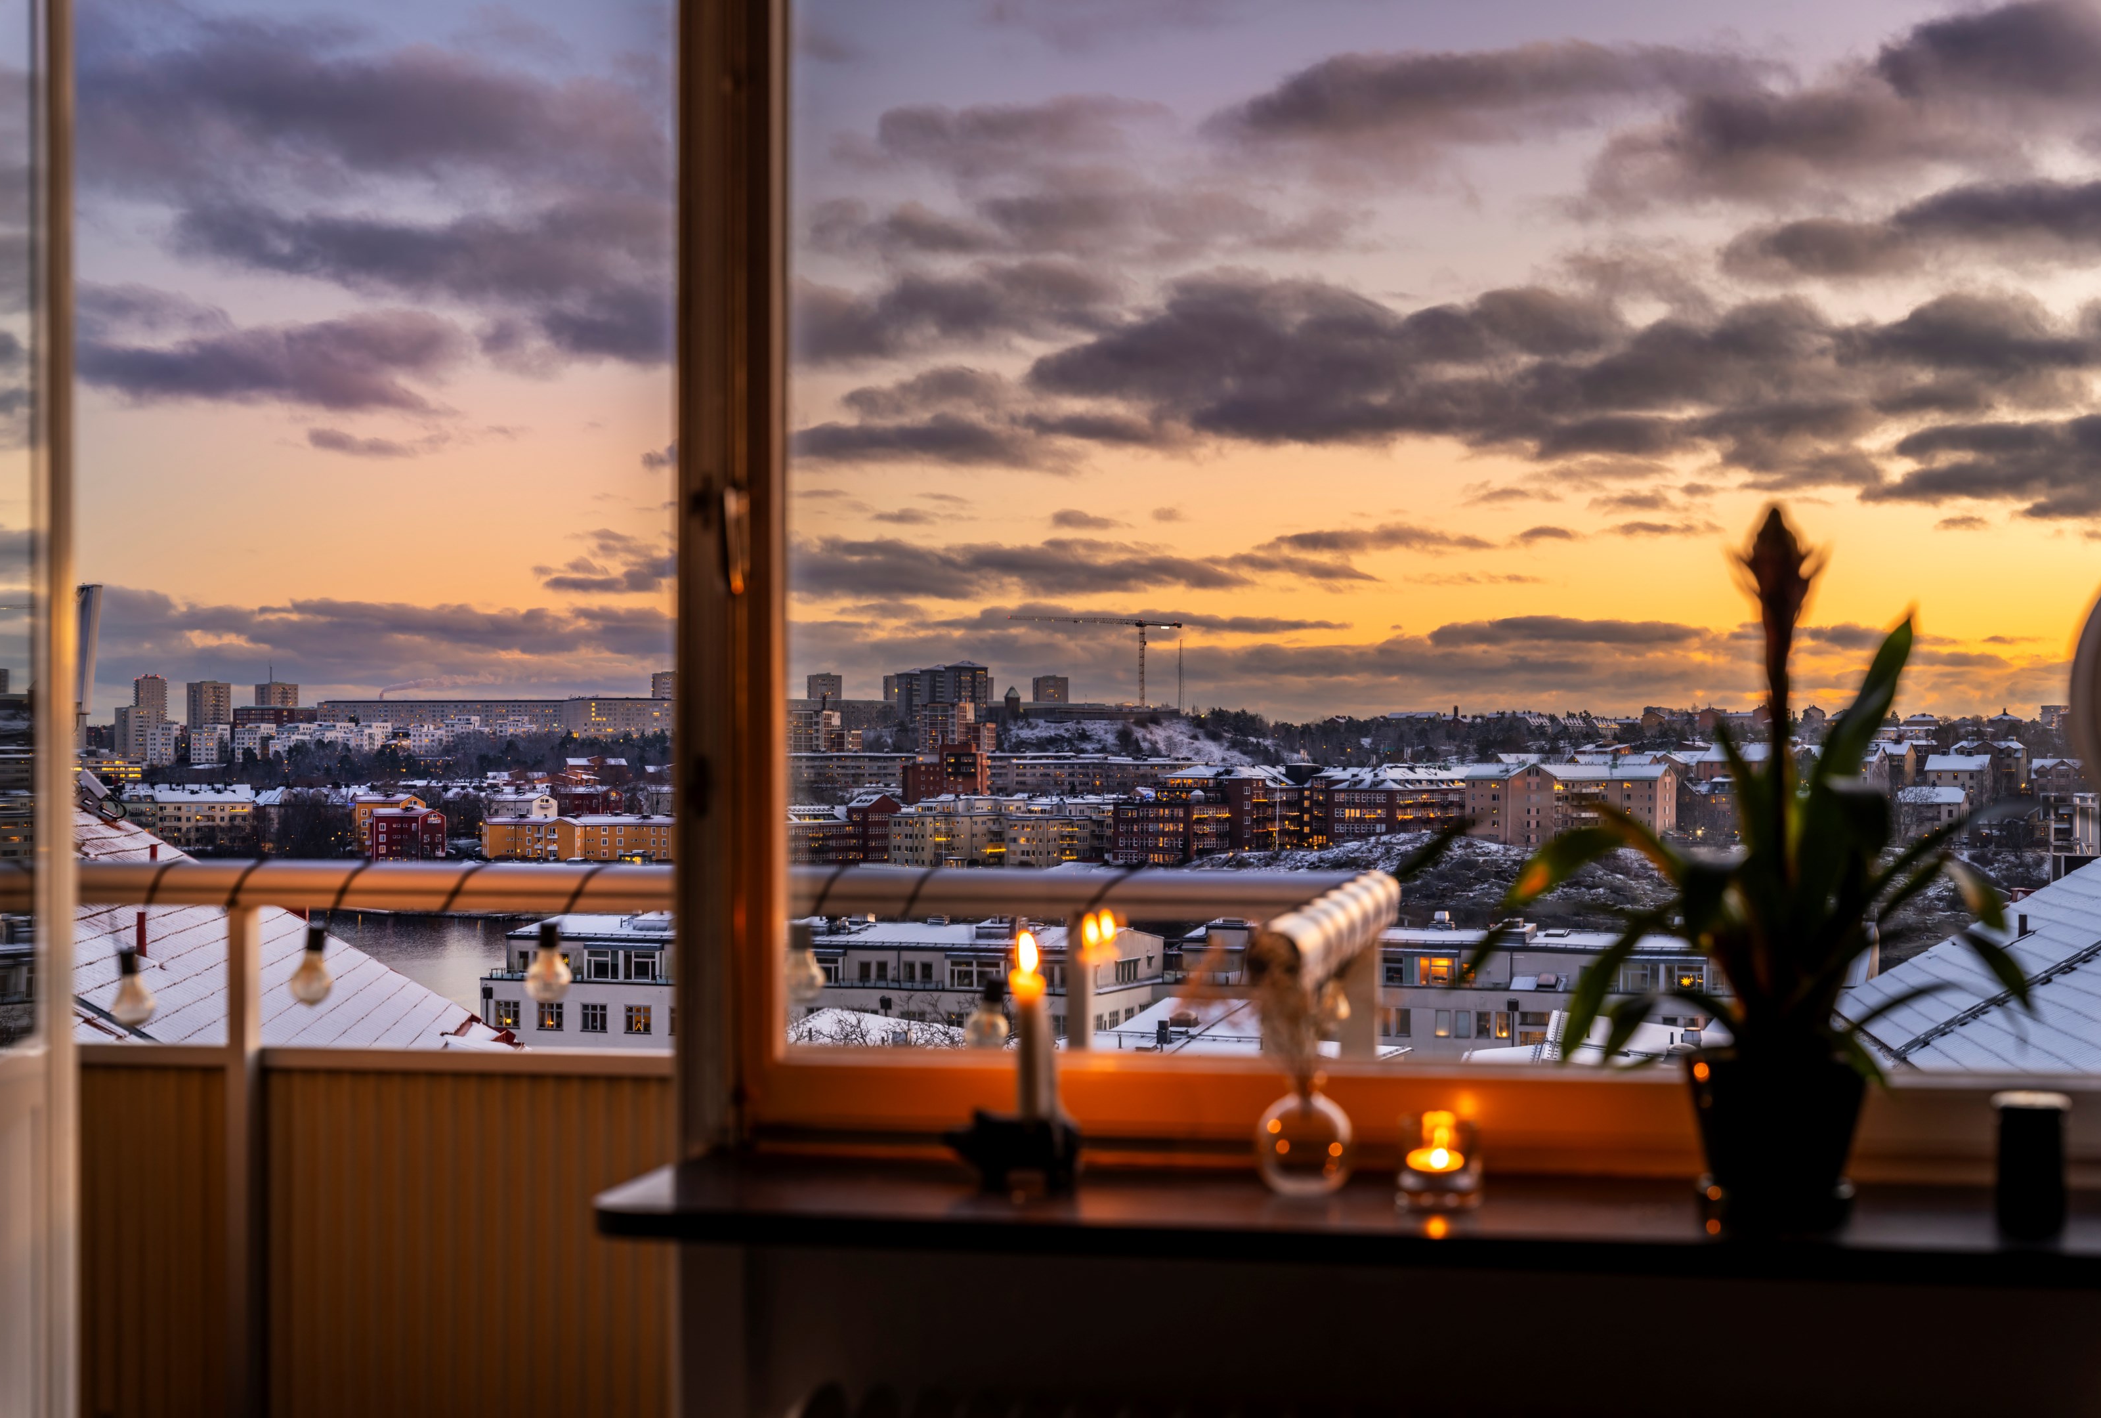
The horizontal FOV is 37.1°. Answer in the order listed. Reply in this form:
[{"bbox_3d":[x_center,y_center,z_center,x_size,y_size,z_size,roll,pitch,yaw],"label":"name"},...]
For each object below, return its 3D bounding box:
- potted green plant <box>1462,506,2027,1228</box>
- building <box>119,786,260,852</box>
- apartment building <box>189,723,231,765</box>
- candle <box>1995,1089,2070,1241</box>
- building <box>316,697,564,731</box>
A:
[{"bbox_3d":[0.497,0.115,2.220,0.390,0.515,0.370,0,0,10],"label":"potted green plant"},{"bbox_3d":[-228.083,28.990,830.000,37.000,17.500,12.500,0,0,0],"label":"building"},{"bbox_3d":[-473.303,19.956,1765.000,17.000,24.500,15.000,0,0,15],"label":"apartment building"},{"bbox_3d":[0.686,0.319,2.190,0.050,0.104,0.050,0,0,10],"label":"candle"},{"bbox_3d":[-363.931,4.963,1870.000,149.000,22.000,13.000,0,0,3],"label":"building"}]

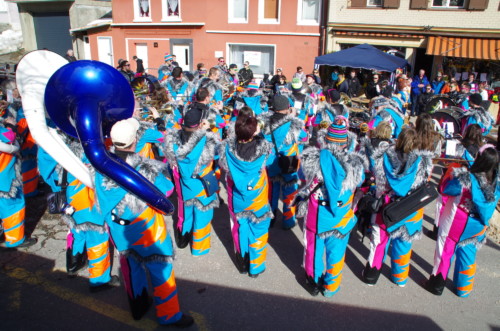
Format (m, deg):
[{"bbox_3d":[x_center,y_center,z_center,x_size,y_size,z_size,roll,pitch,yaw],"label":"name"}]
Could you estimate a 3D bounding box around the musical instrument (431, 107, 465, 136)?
[{"bbox_3d":[3.527,-0.800,6.700,0.380,0.560,0.560,-13,23,-41],"label":"musical instrument"}]

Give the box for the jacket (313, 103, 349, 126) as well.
[{"bbox_3d":[1.355,-0.654,6.300,0.580,0.720,0.420,8,18,17],"label":"jacket"}]

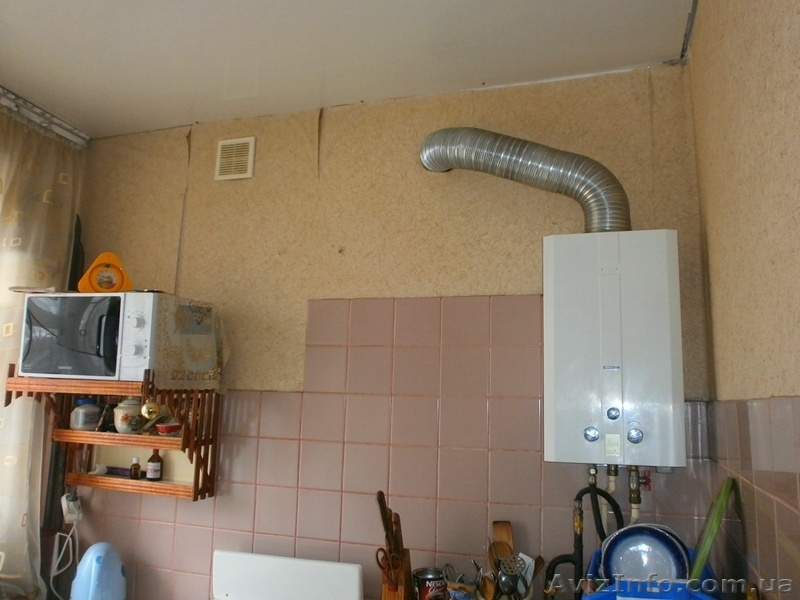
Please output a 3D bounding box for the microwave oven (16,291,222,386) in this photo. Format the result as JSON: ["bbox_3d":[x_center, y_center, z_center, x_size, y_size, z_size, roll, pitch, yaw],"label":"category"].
[{"bbox_3d":[-0.924,0.137,2.071,0.490,0.274,0.330,-1,-9,17],"label":"microwave oven"}]

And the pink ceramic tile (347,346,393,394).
[{"bbox_3d":[-0.095,0.222,1.986,0.150,0.150,0.010,-1,-9,18],"label":"pink ceramic tile"}]

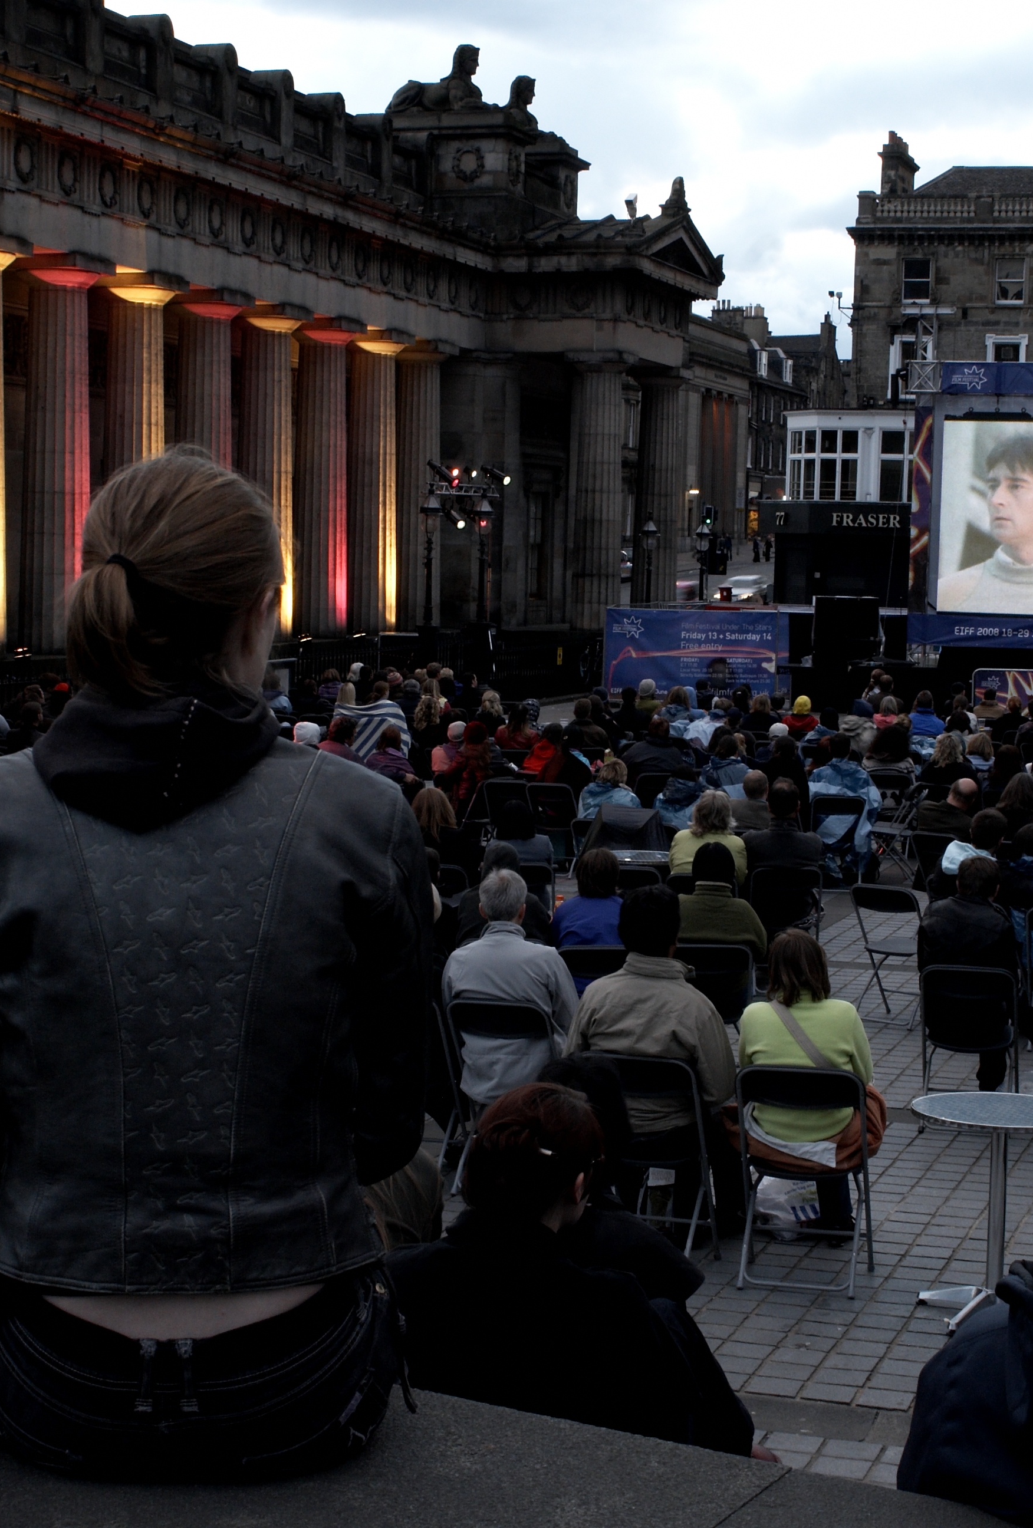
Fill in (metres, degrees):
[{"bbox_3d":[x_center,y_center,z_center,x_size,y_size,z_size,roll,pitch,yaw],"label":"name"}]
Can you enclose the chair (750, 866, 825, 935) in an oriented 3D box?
[{"bbox_3d":[1.661,1.009,15.321,0.459,0.802,0.460,2,4,4],"label":"chair"}]

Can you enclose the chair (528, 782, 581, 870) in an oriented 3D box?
[{"bbox_3d":[0.370,0.550,21.357,0.460,0.790,0.450,3,5,25],"label":"chair"}]

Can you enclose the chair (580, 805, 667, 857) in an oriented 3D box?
[{"bbox_3d":[0.747,0.829,17.028,0.500,0.900,0.500,2,4,10],"label":"chair"}]

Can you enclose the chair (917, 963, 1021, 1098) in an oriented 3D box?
[{"bbox_3d":[2.132,1.319,11.741,0.460,0.790,0.450,2,4,8],"label":"chair"}]

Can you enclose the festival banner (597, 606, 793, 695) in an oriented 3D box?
[{"bbox_3d":[3.711,-2.277,51.000,3.880,1.837,0.100,3,4,14],"label":"festival banner"}]

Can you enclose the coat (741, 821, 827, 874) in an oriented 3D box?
[{"bbox_3d":[1.650,0.662,15.322,0.540,0.620,0.380,3,4,14],"label":"coat"}]

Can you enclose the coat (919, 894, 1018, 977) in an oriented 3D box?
[{"bbox_3d":[2.050,0.929,11.265,0.500,0.684,0.400,2,5,14],"label":"coat"}]

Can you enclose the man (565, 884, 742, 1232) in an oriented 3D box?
[{"bbox_3d":[0.532,1.123,9.390,0.600,1.368,0.820,3,4,24],"label":"man"}]

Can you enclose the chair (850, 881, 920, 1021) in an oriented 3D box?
[{"bbox_3d":[2.220,1.092,14.218,0.459,0.802,0.460,5,6,40],"label":"chair"}]

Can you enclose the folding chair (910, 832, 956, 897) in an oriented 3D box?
[{"bbox_3d":[3.077,0.889,17.385,0.459,0.802,0.460,5,6,42],"label":"folding chair"}]

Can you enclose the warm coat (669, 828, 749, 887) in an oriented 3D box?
[{"bbox_3d":[1.153,0.696,14.884,0.500,0.629,0.400,2,4,7],"label":"warm coat"}]

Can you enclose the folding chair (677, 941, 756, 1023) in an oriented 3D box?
[{"bbox_3d":[0.907,1.209,11.888,0.460,0.790,0.460,2,4,9],"label":"folding chair"}]

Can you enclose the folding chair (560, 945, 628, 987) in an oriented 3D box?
[{"bbox_3d":[0.420,1.234,11.738,0.459,0.802,0.460,1,4,0],"label":"folding chair"}]

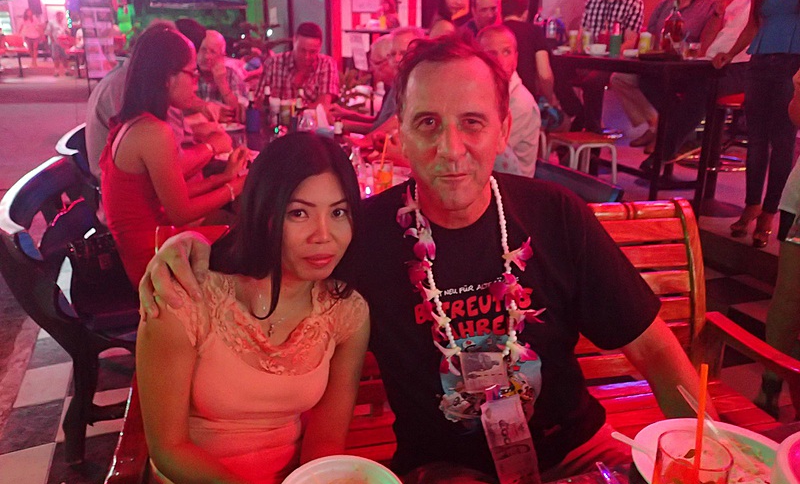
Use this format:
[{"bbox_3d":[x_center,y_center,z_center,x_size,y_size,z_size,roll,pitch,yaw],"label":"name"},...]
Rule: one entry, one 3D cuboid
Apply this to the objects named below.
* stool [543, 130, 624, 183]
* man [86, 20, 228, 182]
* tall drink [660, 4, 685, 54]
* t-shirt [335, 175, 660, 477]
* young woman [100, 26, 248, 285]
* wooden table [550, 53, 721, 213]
[{"bbox_3d":[1.071,-0.386,3.815,0.330,0.470,0.330,-12,22,-28],"label":"stool"},{"bbox_3d":[-0.835,-0.215,2.694,0.750,1.320,0.500,-9,21,-22],"label":"man"},{"bbox_3d":[1.524,-1.184,3.645,0.100,0.280,0.100,7,21,22],"label":"tall drink"},{"bbox_3d":[0.143,0.150,1.166,0.580,0.580,0.310,-8,19,-2],"label":"t-shirt"},{"bbox_3d":[-0.591,-0.022,2.159,0.680,1.300,0.450,-9,21,-20],"label":"young woman"},{"bbox_3d":[1.295,-0.665,3.963,0.580,0.900,0.950,-9,21,-22],"label":"wooden table"}]

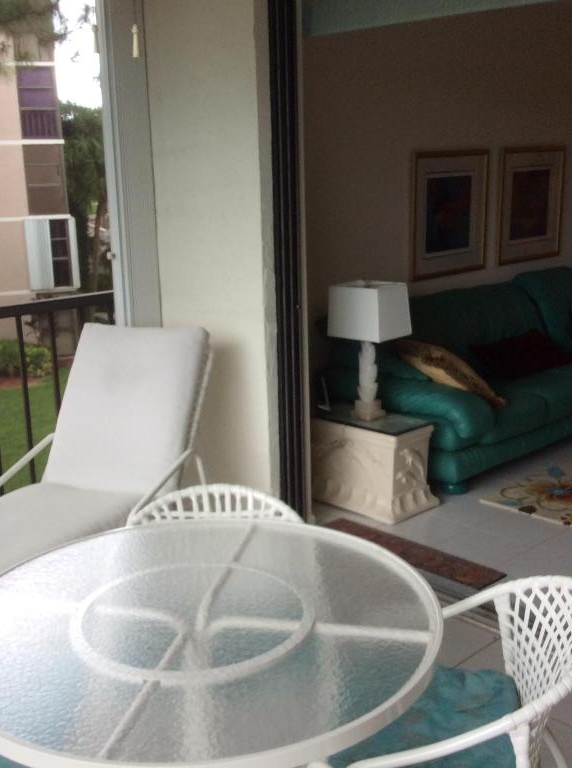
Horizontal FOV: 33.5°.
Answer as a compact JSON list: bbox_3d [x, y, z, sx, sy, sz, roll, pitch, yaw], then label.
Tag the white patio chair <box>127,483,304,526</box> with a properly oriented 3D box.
[{"bbox_3d":[-0.191,0.734,2.631,0.600,0.750,0.620,-1,13,0],"label":"white patio chair"}]

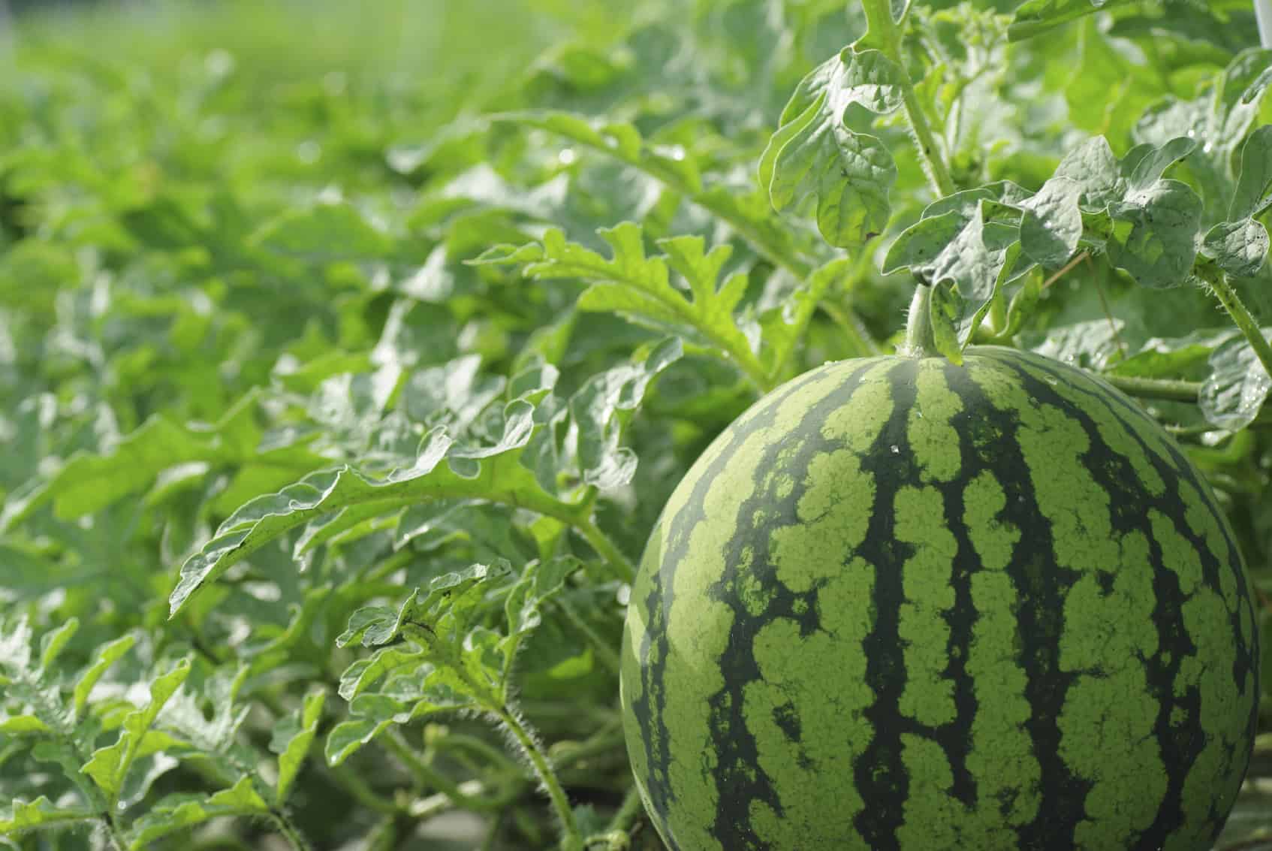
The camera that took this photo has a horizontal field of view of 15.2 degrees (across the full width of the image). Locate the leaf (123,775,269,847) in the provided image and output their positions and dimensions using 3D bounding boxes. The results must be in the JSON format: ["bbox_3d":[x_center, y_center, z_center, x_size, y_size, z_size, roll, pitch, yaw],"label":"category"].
[{"bbox_3d":[-0.166,0.145,1.800,0.056,0.022,0.040,-11,8,-8],"label":"leaf"}]

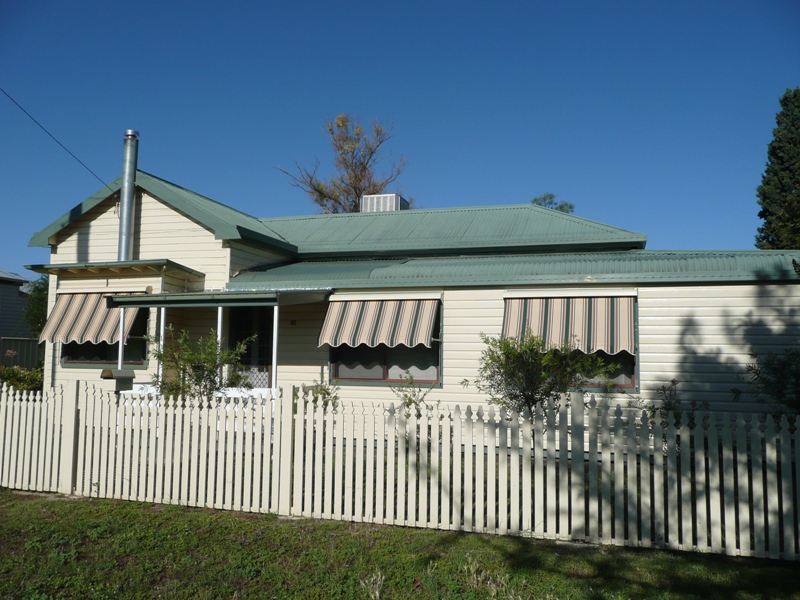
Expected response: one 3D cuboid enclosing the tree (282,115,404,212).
[{"bbox_3d":[-2.238,-2.065,24.584,5.000,10.170,4.800,-1,-4,17],"label":"tree"}]

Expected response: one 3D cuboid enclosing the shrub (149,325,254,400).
[{"bbox_3d":[-2.165,1.111,7.018,1.150,1.630,1.100,-1,-4,17],"label":"shrub"}]

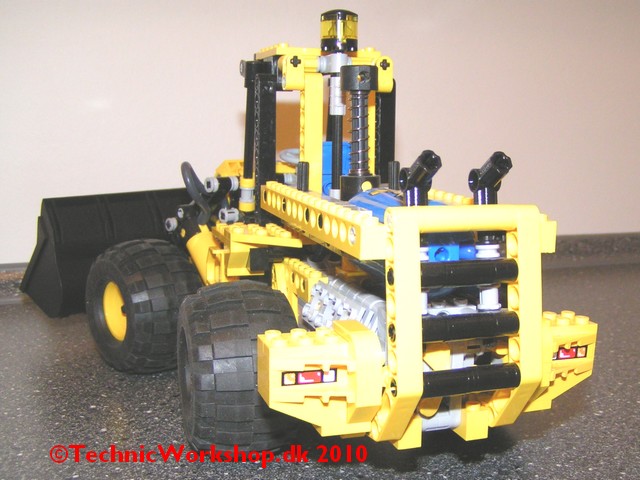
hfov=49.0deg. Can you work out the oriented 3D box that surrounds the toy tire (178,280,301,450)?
[{"bbox_3d":[-0.032,0.048,0.266,0.039,0.065,0.065,-2,12,-17],"label":"toy tire"}]

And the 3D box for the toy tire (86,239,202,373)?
[{"bbox_3d":[-0.084,0.032,0.341,0.039,0.065,0.065,-9,15,-41],"label":"toy tire"}]

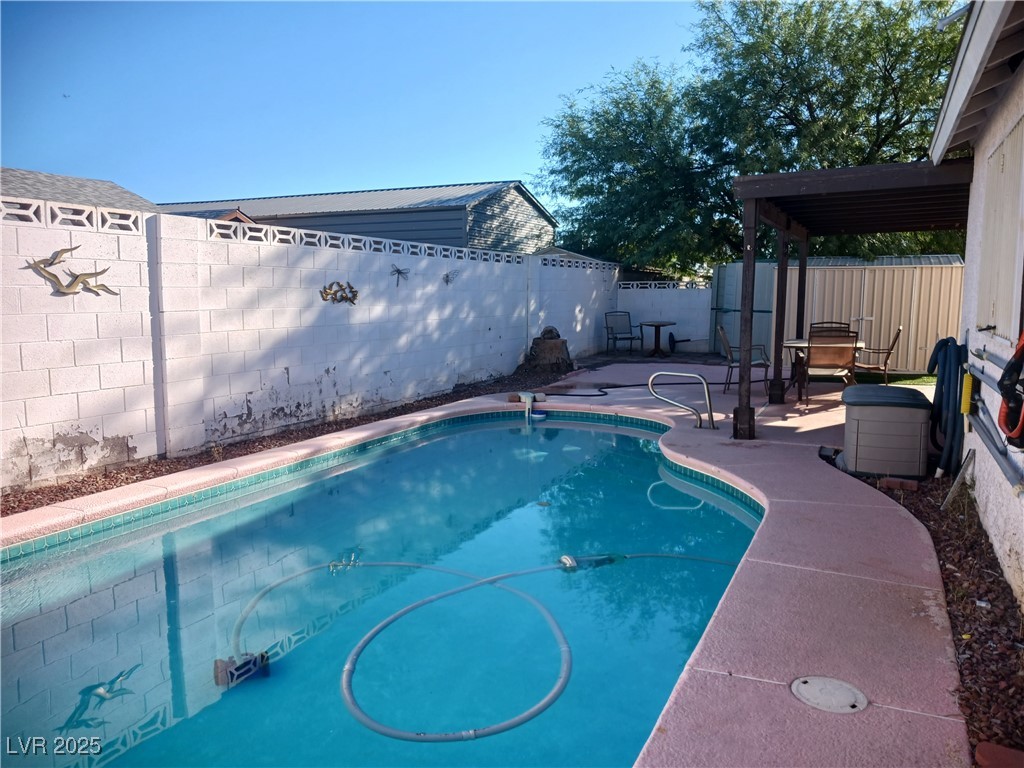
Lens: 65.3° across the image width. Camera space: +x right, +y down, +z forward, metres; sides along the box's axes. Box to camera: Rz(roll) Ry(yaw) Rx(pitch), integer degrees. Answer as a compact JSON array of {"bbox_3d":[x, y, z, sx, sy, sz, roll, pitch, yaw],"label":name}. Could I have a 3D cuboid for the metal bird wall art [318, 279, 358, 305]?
[{"bbox_3d":[-1.906,-1.018,8.932,0.060,0.256,0.650,3,7,26],"label":"metal bird wall art"}]

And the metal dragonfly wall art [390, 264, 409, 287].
[{"bbox_3d":[-1.381,-1.350,9.980,0.040,0.285,0.385,3,7,26],"label":"metal dragonfly wall art"}]

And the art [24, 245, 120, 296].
[{"bbox_3d":[-3.272,-0.855,6.013,0.070,0.388,0.760,3,7,26],"label":"art"}]

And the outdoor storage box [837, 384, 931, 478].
[{"bbox_3d":[2.955,0.354,6.354,0.590,0.640,0.560,2,7,20],"label":"outdoor storage box"}]

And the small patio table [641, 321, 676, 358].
[{"bbox_3d":[2.988,-0.924,16.262,0.730,0.670,0.730,3,7,26],"label":"small patio table"}]

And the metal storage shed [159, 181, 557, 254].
[{"bbox_3d":[-6.098,-3.629,24.858,14.300,4.400,5.700,3,7,26],"label":"metal storage shed"}]

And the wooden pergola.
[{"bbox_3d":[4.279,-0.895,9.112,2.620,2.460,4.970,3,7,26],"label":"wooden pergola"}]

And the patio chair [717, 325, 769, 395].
[{"bbox_3d":[3.217,-0.342,11.047,0.680,0.930,0.580,2,7,22],"label":"patio chair"}]

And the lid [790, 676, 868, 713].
[{"bbox_3d":[1.108,1.084,2.789,0.250,0.020,0.250,0,7,0],"label":"lid"}]

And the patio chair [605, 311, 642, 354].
[{"bbox_3d":[2.249,-1.006,15.910,0.600,0.910,0.680,-2,7,-16],"label":"patio chair"}]

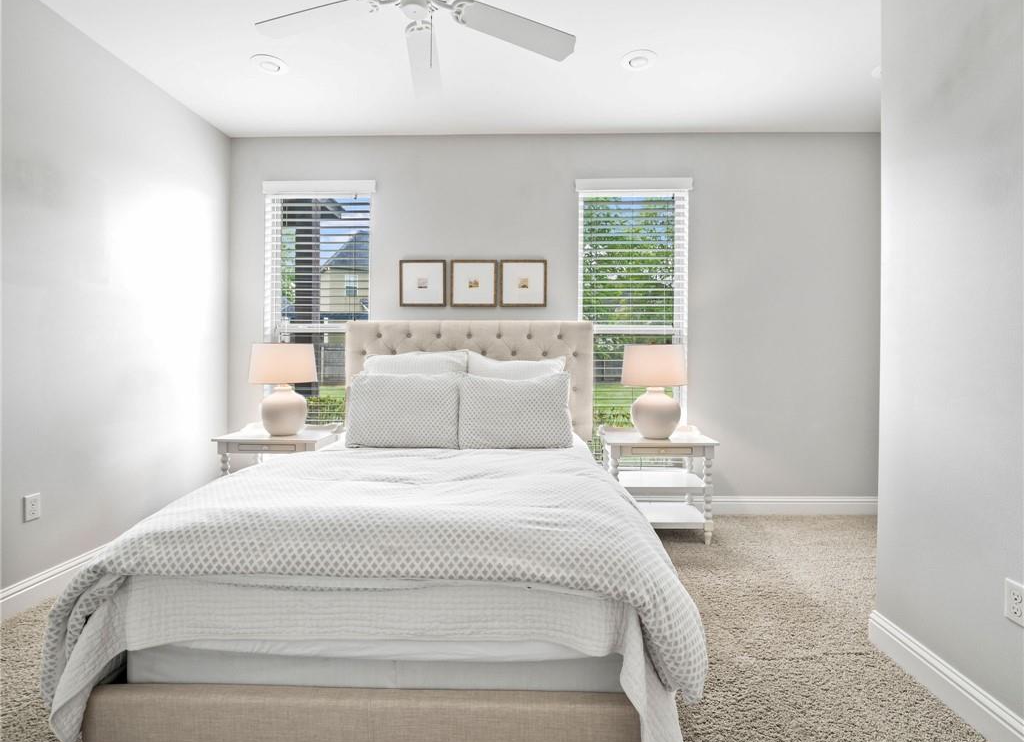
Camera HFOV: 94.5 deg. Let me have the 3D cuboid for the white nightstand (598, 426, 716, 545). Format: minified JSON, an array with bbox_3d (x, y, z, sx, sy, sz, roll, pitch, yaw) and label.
[{"bbox_3d":[0.926,0.713,3.075,0.690,0.660,0.420,0,1,3],"label":"white nightstand"}]

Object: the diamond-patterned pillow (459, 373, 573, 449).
[{"bbox_3d":[0.022,0.263,3.033,0.720,0.480,0.180,0,-19,1],"label":"diamond-patterned pillow"}]

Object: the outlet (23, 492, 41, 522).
[{"bbox_3d":[-2.193,0.626,2.165,0.008,0.116,0.072,0,1,1],"label":"outlet"}]

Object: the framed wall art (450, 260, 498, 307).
[{"bbox_3d":[-0.271,-0.631,3.422,0.334,0.341,0.026,0,1,2],"label":"framed wall art"}]

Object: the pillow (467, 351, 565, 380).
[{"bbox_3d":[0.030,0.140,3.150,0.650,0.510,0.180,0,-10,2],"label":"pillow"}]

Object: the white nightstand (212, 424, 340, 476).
[{"bbox_3d":[-1.606,0.733,3.291,0.695,0.675,0.440,0,1,1],"label":"white nightstand"}]

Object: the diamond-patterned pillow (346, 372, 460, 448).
[{"bbox_3d":[-0.707,0.261,3.055,0.720,0.480,0.180,0,-19,1],"label":"diamond-patterned pillow"}]

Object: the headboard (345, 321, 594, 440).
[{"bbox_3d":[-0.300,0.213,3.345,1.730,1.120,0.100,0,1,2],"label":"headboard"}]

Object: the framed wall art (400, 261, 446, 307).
[{"bbox_3d":[-0.641,-0.631,3.430,0.334,0.341,0.026,0,1,2],"label":"framed wall art"}]

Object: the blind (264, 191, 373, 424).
[{"bbox_3d":[-1.465,-0.322,3.588,0.793,2.060,0.065,0,1,1],"label":"blind"}]

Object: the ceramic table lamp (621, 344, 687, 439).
[{"bbox_3d":[0.953,0.136,3.144,0.425,0.625,0.425,0,1,1],"label":"ceramic table lamp"}]

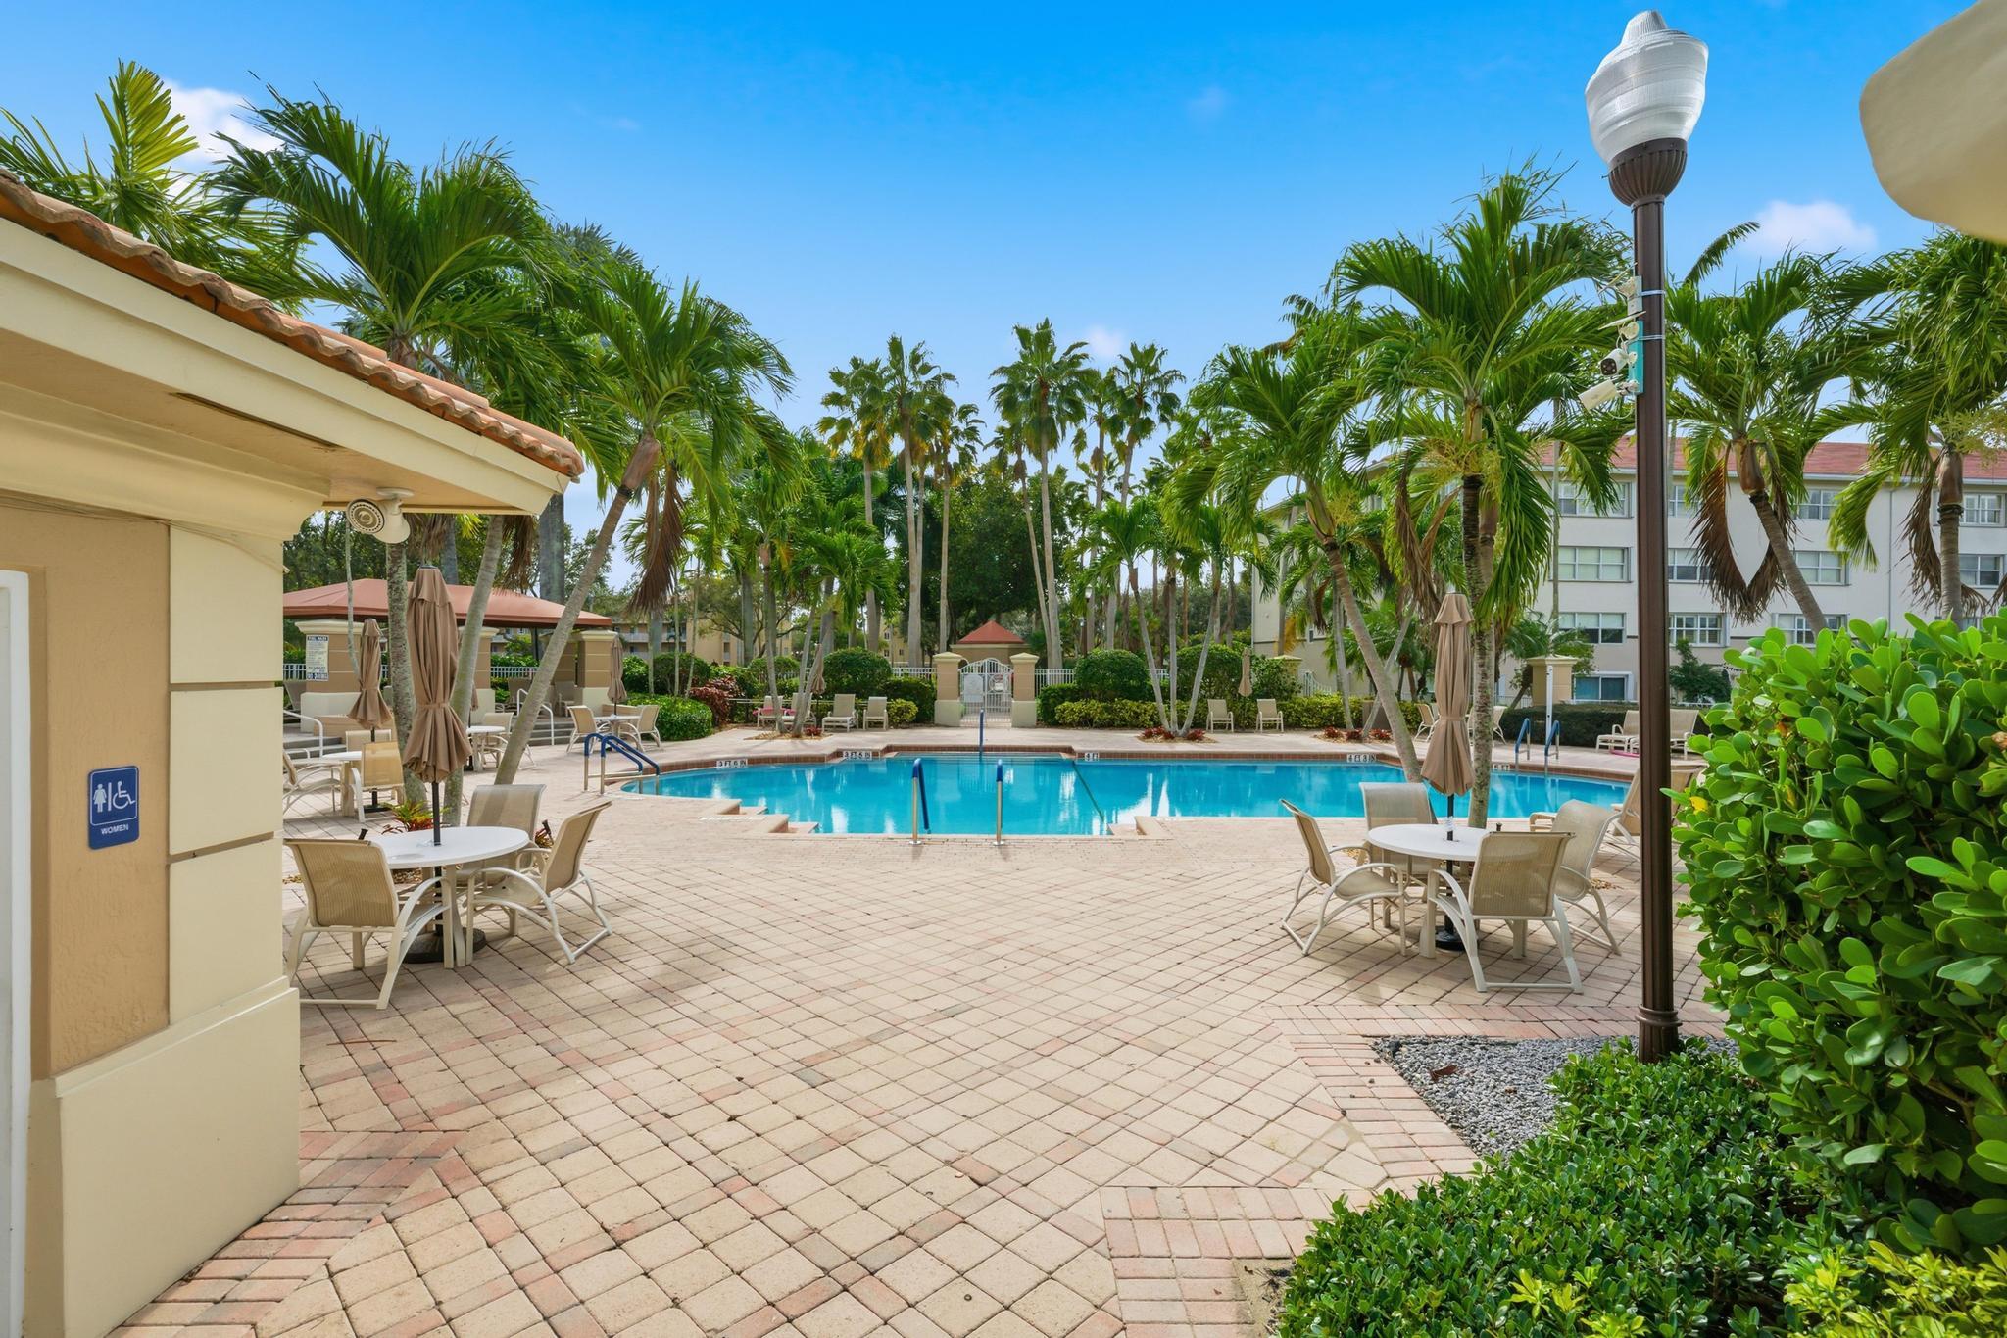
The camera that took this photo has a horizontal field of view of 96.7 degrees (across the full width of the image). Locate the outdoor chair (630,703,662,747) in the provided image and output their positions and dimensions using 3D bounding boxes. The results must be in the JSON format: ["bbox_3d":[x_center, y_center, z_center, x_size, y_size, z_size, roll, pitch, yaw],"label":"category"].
[{"bbox_3d":[-7.870,1.300,19.500,0.690,0.950,0.640,0,0,20],"label":"outdoor chair"}]

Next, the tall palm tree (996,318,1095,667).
[{"bbox_3d":[1.428,-5.459,32.500,3.500,14.300,3.500,0,0,0],"label":"tall palm tree"}]

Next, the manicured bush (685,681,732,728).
[{"bbox_3d":[-8.527,1.044,25.800,1.400,1.400,1.300,0,0,0],"label":"manicured bush"}]

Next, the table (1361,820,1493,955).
[{"bbox_3d":[3.120,1.553,6.220,1.110,0.715,1.110,0,0,0],"label":"table"}]

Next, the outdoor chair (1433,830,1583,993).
[{"bbox_3d":[3.110,1.445,5.580,0.640,0.935,0.690,0,0,1],"label":"outdoor chair"}]

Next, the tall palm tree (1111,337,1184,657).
[{"bbox_3d":[6.050,-5.900,38.000,3.300,15.600,3.100,0,0,0],"label":"tall palm tree"}]

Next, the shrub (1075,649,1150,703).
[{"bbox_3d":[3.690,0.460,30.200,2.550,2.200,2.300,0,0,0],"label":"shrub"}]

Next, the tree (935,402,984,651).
[{"bbox_3d":[-2.300,-5.400,43.000,3.000,14.600,3.000,0,0,0],"label":"tree"}]

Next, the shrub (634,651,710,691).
[{"bbox_3d":[-10.300,0.730,28.000,2.300,2.300,2.200,0,0,0],"label":"shrub"}]

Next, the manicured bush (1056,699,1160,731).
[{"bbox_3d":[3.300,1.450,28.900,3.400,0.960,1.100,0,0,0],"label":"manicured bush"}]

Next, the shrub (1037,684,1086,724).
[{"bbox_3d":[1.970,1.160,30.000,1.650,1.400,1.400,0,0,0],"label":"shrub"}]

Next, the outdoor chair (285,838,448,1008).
[{"bbox_3d":[-3.780,1.430,5.320,0.610,0.940,0.710,0,0,-2],"label":"outdoor chair"}]

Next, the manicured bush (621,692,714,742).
[{"bbox_3d":[-8.804,1.247,23.400,2.400,1.250,2.000,0,0,-17],"label":"manicured bush"}]

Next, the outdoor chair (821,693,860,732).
[{"bbox_3d":[-4.720,1.340,25.900,0.720,1.050,1.500,0,0,0],"label":"outdoor chair"}]

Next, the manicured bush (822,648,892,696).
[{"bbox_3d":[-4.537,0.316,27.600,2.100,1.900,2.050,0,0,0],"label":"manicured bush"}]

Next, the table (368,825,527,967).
[{"bbox_3d":[-3.940,1.575,6.150,1.230,0.710,1.230,0,0,0],"label":"table"}]

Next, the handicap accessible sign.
[{"bbox_3d":[-2.636,0.411,2.645,0.010,0.229,0.153,0,0,-1],"label":"handicap accessible sign"}]

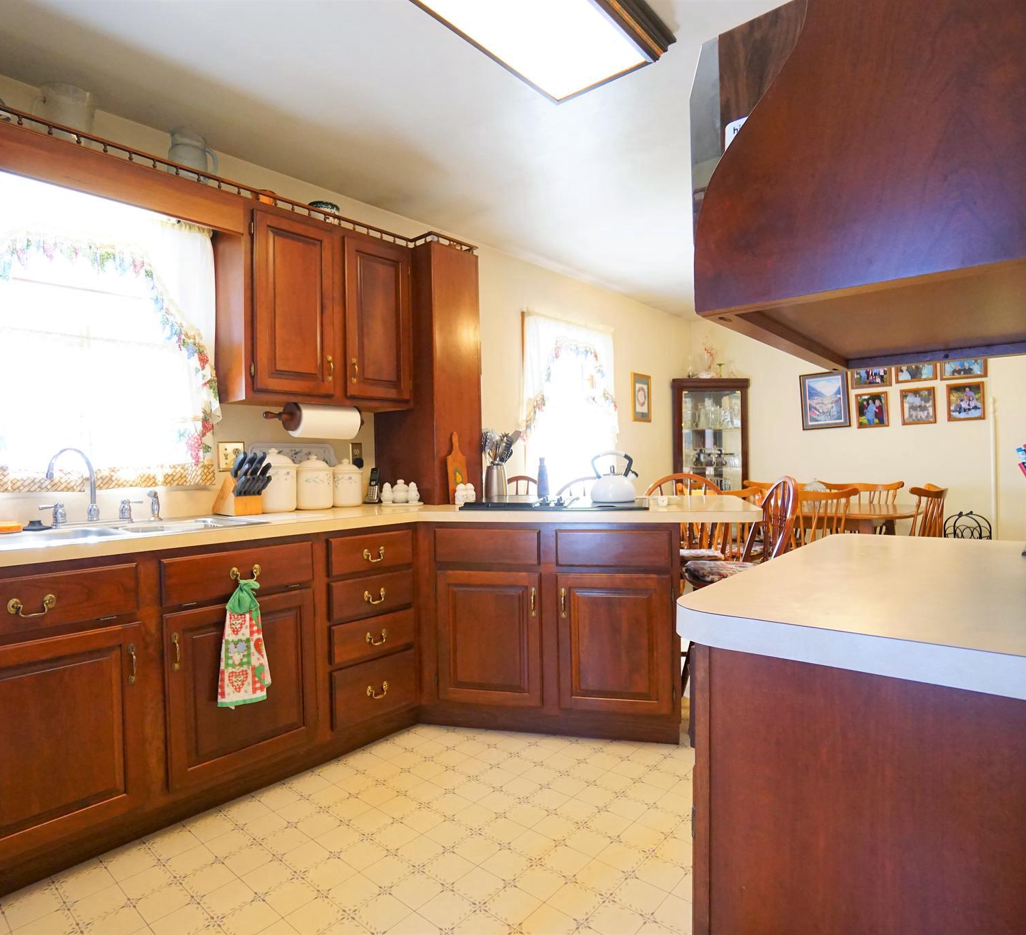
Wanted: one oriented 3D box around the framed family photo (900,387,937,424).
[{"bbox_3d":[2.985,-0.449,4.301,0.215,0.265,0.022,-1,0,43],"label":"framed family photo"}]

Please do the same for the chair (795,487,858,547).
[{"bbox_3d":[1.972,0.588,3.774,0.550,0.920,0.530,-1,0,43],"label":"chair"}]

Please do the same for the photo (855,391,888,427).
[{"bbox_3d":[2.835,-0.457,4.617,0.220,0.271,0.020,-1,0,43],"label":"photo"}]

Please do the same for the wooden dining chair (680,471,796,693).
[{"bbox_3d":[0.940,0.559,2.490,0.475,1.030,0.450,-1,0,10],"label":"wooden dining chair"}]

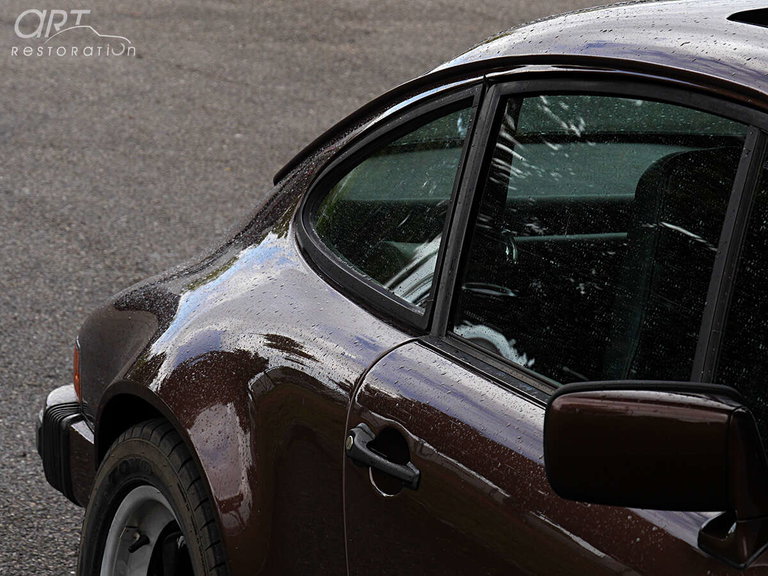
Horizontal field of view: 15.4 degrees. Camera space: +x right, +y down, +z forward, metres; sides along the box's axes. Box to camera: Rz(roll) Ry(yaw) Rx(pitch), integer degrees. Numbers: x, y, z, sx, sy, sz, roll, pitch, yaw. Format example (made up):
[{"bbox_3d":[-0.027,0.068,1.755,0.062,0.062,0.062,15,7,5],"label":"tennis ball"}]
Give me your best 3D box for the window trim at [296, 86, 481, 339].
[{"bbox_3d":[0.003,-0.139,3.891,0.060,0.335,0.619,17,3,-22],"label":"window trim"}]

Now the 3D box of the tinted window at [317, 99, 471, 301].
[{"bbox_3d":[0.010,-0.141,3.877,0.040,0.285,0.524,17,3,-22],"label":"tinted window"}]

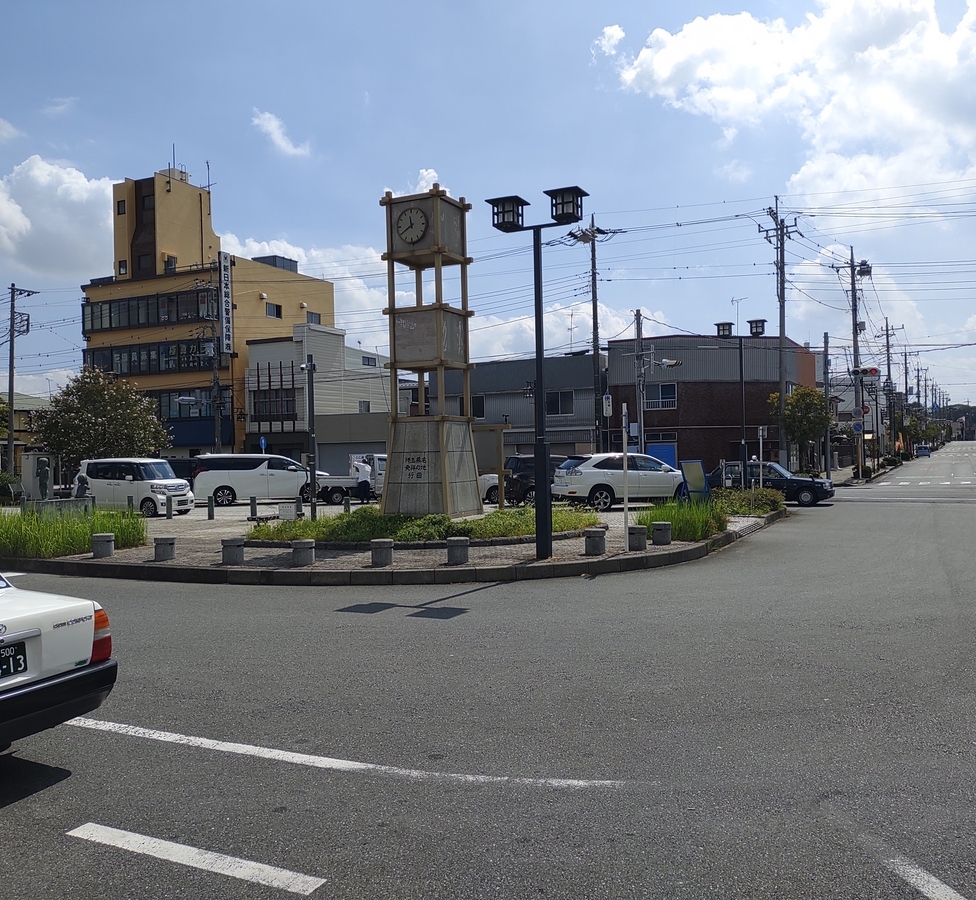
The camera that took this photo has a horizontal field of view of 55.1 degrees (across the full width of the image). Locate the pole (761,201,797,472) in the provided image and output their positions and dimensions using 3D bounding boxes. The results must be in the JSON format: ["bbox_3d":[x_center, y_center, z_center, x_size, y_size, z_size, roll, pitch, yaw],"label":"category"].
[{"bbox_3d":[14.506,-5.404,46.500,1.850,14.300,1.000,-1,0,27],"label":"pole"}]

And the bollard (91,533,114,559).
[{"bbox_3d":[-6.679,1.667,16.250,0.345,0.390,0.345,-1,0,-22],"label":"bollard"}]

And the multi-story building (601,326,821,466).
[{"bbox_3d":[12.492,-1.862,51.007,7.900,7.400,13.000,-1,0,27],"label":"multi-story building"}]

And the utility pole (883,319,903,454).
[{"bbox_3d":[35.393,-5.091,82.000,1.750,12.900,0.700,-1,0,27],"label":"utility pole"}]

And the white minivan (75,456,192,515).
[{"bbox_3d":[-11.000,1.159,29.100,3.400,1.780,1.480,-1,0,23],"label":"white minivan"}]

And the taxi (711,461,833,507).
[{"bbox_3d":[10.150,1.168,34.050,4.650,1.530,1.700,-1,0,26],"label":"taxi"}]

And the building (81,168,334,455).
[{"bbox_3d":[-19.749,-7.911,66.759,13.300,21.100,11.000,-1,0,25],"label":"building"}]

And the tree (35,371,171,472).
[{"bbox_3d":[-17.181,-0.611,41.500,5.800,5.750,5.600,-1,0,-22],"label":"tree"}]

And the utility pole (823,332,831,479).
[{"bbox_3d":[18.471,-2.420,51.000,0.270,8.200,0.270,-1,0,27],"label":"utility pole"}]

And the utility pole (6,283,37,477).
[{"bbox_3d":[-31.152,-4.272,62.765,0.450,13.750,2.200,0,0,26],"label":"utility pole"}]

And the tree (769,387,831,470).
[{"bbox_3d":[16.585,-0.832,50.001,3.200,5.100,3.200,-1,0,26],"label":"tree"}]

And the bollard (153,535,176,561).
[{"bbox_3d":[-5.275,1.598,15.300,0.330,0.400,0.330,-1,0,27],"label":"bollard"}]

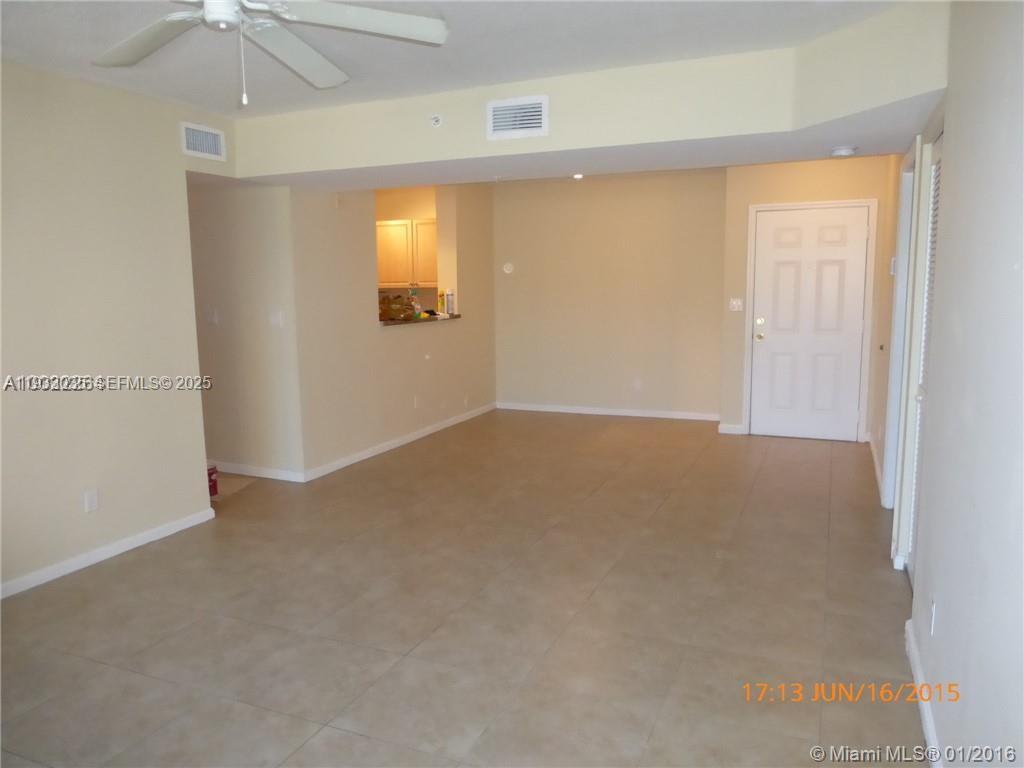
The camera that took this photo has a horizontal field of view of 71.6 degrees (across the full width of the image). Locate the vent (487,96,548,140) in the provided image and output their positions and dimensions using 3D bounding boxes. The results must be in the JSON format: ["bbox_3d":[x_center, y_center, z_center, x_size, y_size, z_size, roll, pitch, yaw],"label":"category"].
[{"bbox_3d":[0.028,-1.424,3.805,0.355,0.203,0.030,3,9,23],"label":"vent"}]

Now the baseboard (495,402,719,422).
[{"bbox_3d":[0.984,0.298,7.666,2.480,0.080,0.018,3,9,23],"label":"baseboard"}]

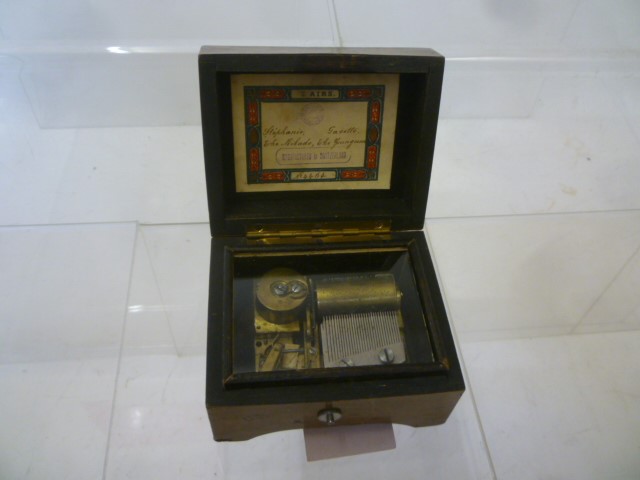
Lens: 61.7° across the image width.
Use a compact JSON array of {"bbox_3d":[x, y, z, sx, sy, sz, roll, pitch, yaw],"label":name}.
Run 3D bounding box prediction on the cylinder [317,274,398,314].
[{"bbox_3d":[0.020,0.031,0.294,0.043,0.021,0.021,-2,52,-7],"label":"cylinder"}]

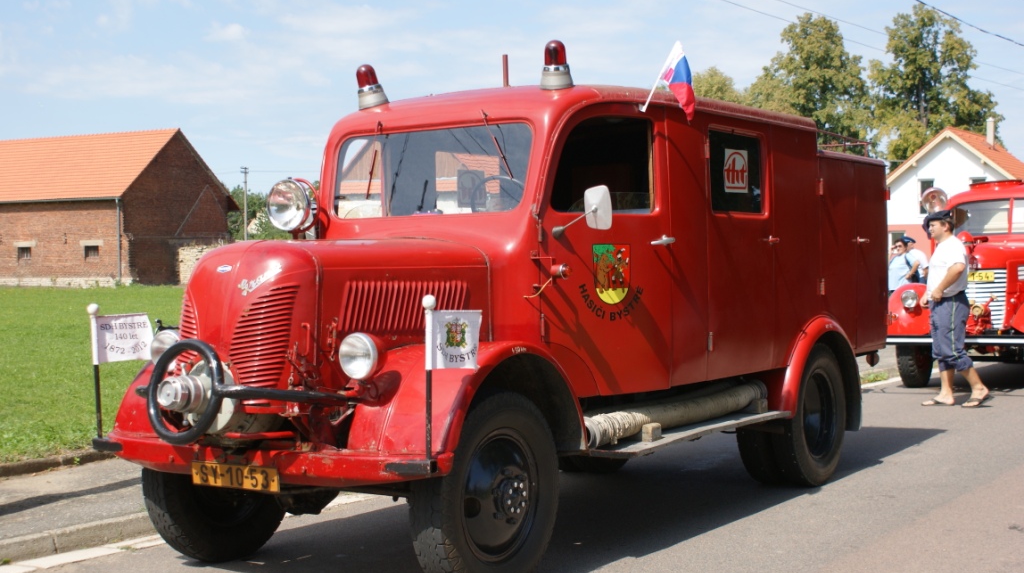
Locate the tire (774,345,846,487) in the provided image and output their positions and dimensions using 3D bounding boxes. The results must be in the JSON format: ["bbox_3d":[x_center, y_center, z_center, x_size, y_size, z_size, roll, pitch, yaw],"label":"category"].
[{"bbox_3d":[1.869,0.809,8.040,0.215,0.870,0.870,-1,0,34],"label":"tire"}]

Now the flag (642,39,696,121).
[{"bbox_3d":[0.805,-1.060,6.580,0.310,0.410,0.120,-1,0,34],"label":"flag"}]

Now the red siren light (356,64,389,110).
[{"bbox_3d":[-0.765,-1.089,6.980,0.165,0.240,0.165,-10,-6,-1],"label":"red siren light"}]

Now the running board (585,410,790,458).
[{"bbox_3d":[1.006,0.794,6.964,0.320,0.045,1.950,-1,0,34],"label":"running board"}]

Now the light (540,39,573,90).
[{"bbox_3d":[0.220,-1.099,6.340,0.165,0.245,0.165,-1,0,0],"label":"light"}]

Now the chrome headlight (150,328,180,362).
[{"bbox_3d":[-1.537,0.287,5.823,0.190,0.190,0.140,-1,0,34],"label":"chrome headlight"}]

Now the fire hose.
[{"bbox_3d":[0.957,0.678,7.019,0.170,0.170,2.050,-1,0,34],"label":"fire hose"}]

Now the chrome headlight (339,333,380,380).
[{"bbox_3d":[-0.590,0.280,5.163,0.190,0.190,0.140,-1,0,34],"label":"chrome headlight"}]

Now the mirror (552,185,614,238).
[{"bbox_3d":[0.337,-0.355,6.020,0.280,0.255,0.110,-1,0,16],"label":"mirror"}]

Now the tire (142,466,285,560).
[{"bbox_3d":[-1.428,0.913,6.323,0.215,0.870,0.870,-1,0,34],"label":"tire"}]

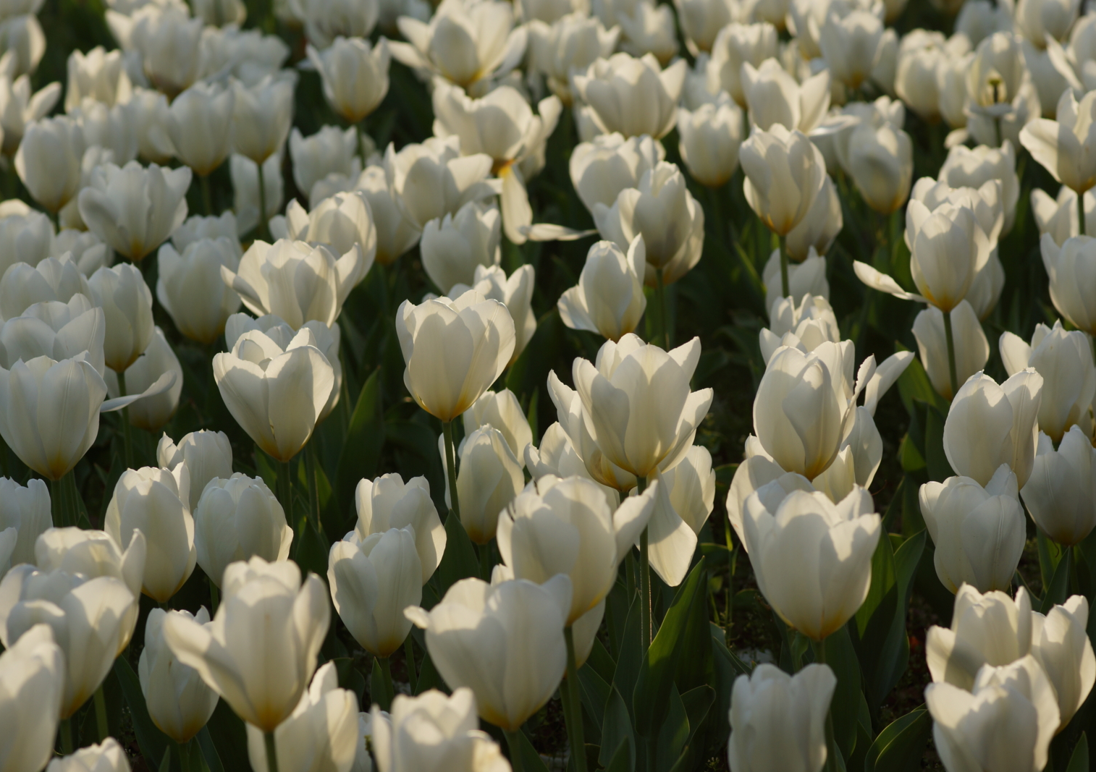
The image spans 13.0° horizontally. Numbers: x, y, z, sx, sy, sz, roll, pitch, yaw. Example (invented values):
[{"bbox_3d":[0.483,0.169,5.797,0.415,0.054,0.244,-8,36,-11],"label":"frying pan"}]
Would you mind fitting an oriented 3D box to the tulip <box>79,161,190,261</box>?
[{"bbox_3d":[-0.268,-0.111,3.130,0.073,0.062,0.070,-1,16,-5],"label":"tulip"}]

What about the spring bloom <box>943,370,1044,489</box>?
[{"bbox_3d":[0.248,0.029,2.690,0.057,0.066,0.054,2,16,5],"label":"spring bloom"}]

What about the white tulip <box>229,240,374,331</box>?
[{"bbox_3d":[-0.153,-0.057,2.920,0.087,0.055,0.074,-1,16,-3],"label":"white tulip"}]

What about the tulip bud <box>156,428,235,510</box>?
[{"bbox_3d":[-0.199,0.054,2.720,0.043,0.060,0.043,0,14,0],"label":"tulip bud"}]

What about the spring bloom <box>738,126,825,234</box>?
[{"bbox_3d":[0.156,-0.136,3.200,0.058,0.071,0.055,0,14,0],"label":"spring bloom"}]

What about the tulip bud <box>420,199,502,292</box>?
[{"bbox_3d":[-0.062,-0.097,3.450,0.059,0.065,0.059,-1,13,0],"label":"tulip bud"}]

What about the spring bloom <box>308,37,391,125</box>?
[{"bbox_3d":[-0.169,-0.261,4.120,0.070,0.069,0.063,-1,13,0],"label":"spring bloom"}]

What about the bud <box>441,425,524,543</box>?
[{"bbox_3d":[-0.036,0.054,2.680,0.045,0.064,0.045,0,14,0],"label":"bud"}]

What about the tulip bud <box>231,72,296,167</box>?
[{"bbox_3d":[-0.201,-0.186,3.400,0.046,0.063,0.046,-1,16,-3],"label":"tulip bud"}]

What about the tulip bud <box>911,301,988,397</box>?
[{"bbox_3d":[0.269,-0.022,3.220,0.051,0.063,0.051,0,14,0],"label":"tulip bud"}]

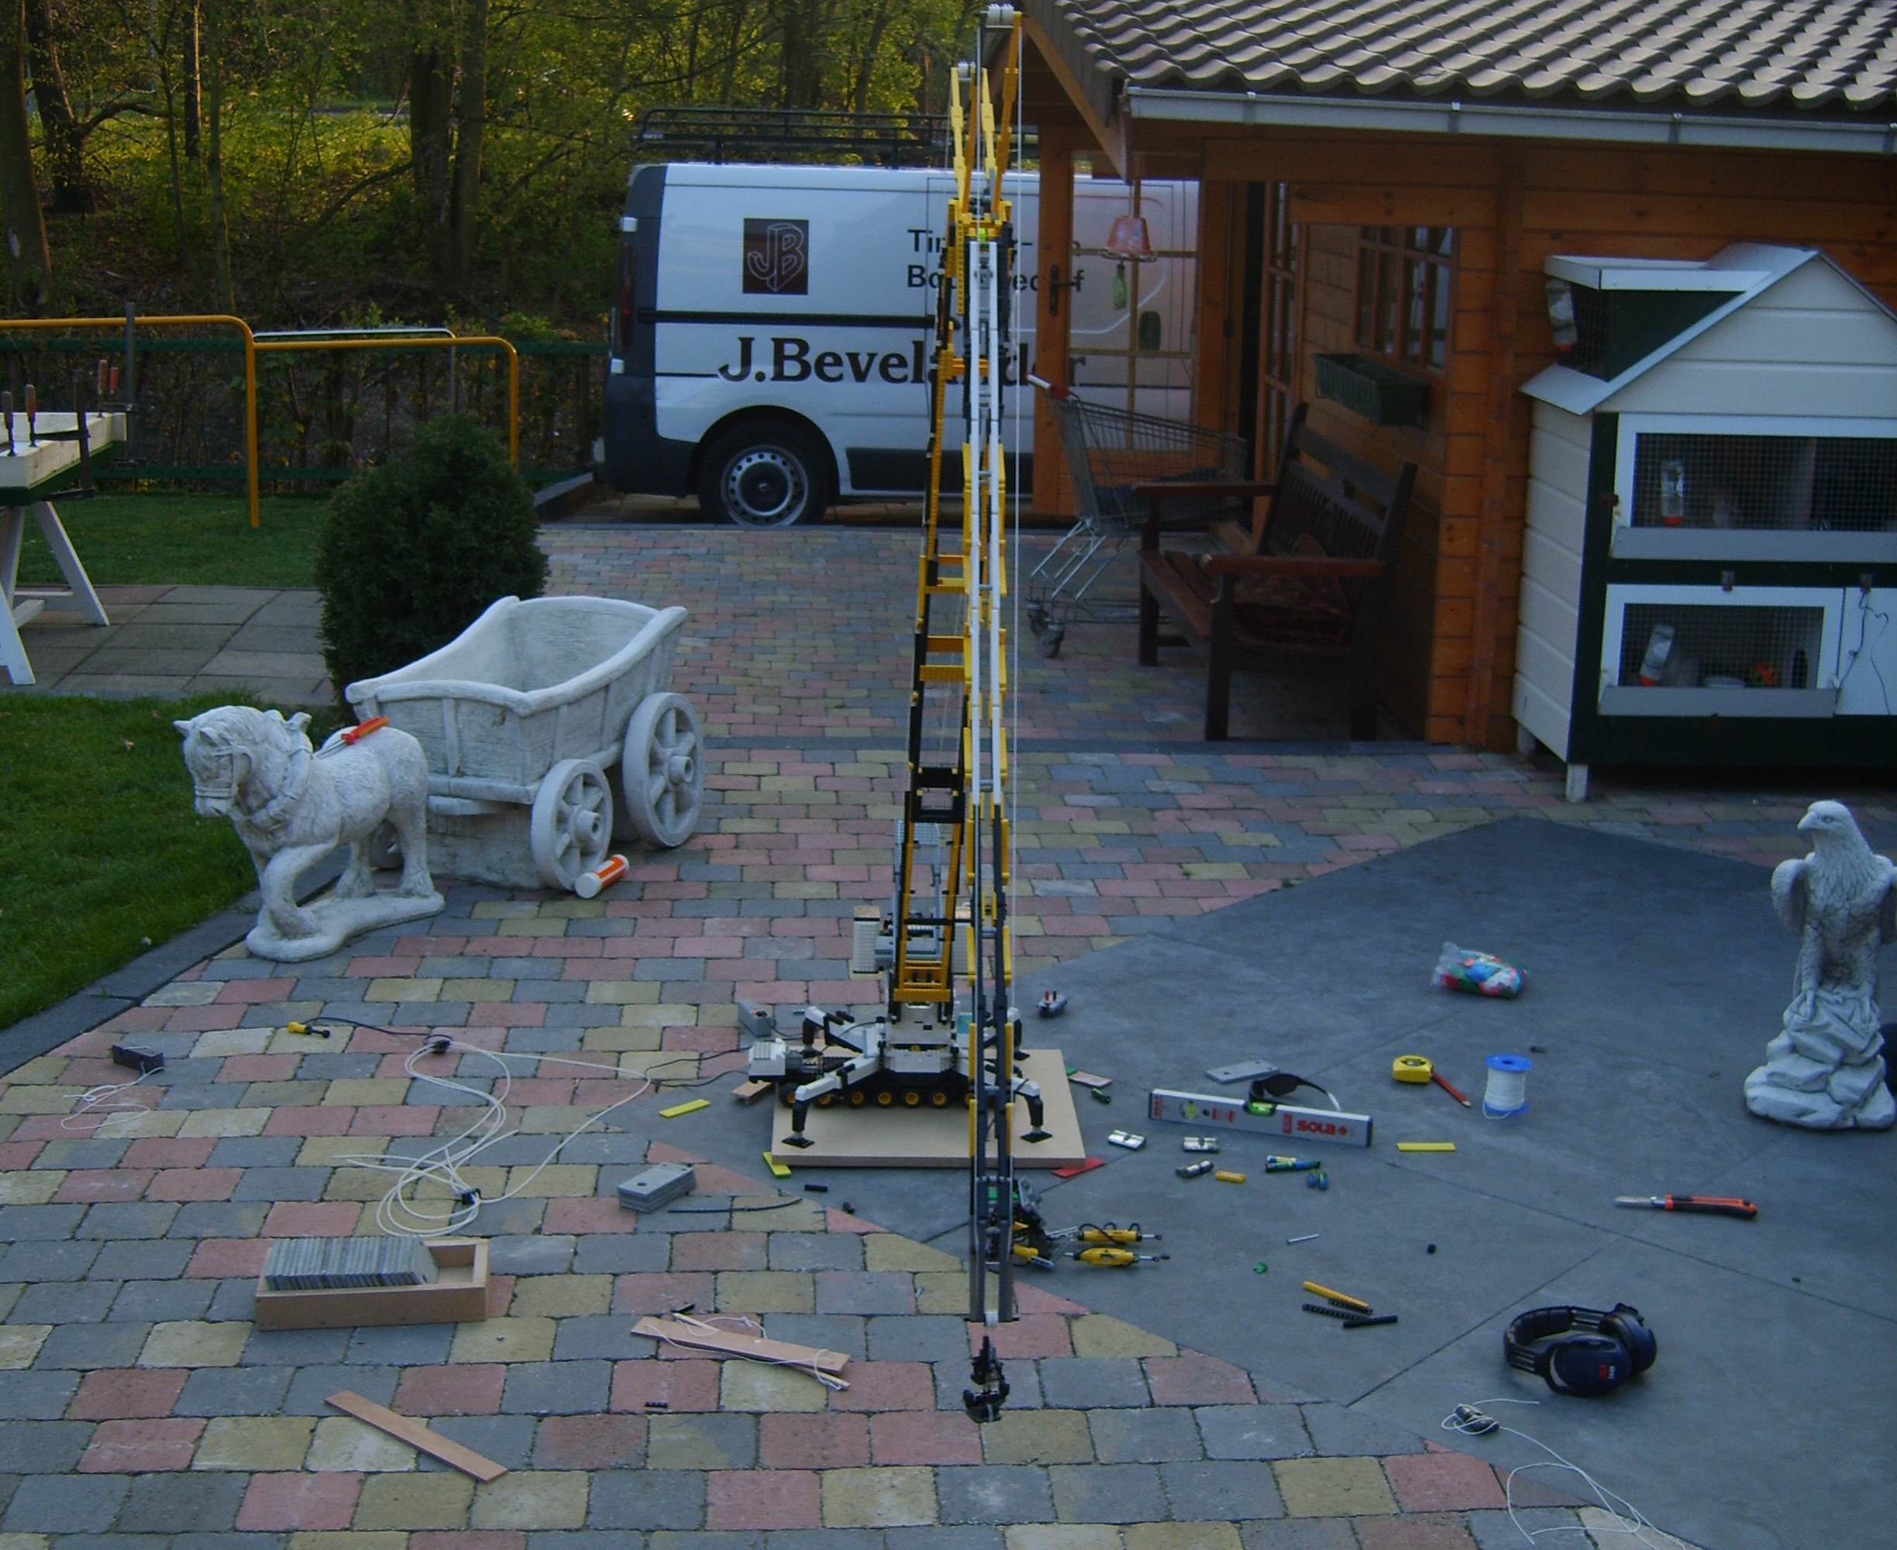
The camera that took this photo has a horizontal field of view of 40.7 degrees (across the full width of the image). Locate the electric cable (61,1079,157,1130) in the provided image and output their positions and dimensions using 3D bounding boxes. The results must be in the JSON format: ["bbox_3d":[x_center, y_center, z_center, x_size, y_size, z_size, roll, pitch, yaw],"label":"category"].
[{"bbox_3d":[-1.515,0.581,4.595,0.150,0.015,0.247,-5,16,-20],"label":"electric cable"}]

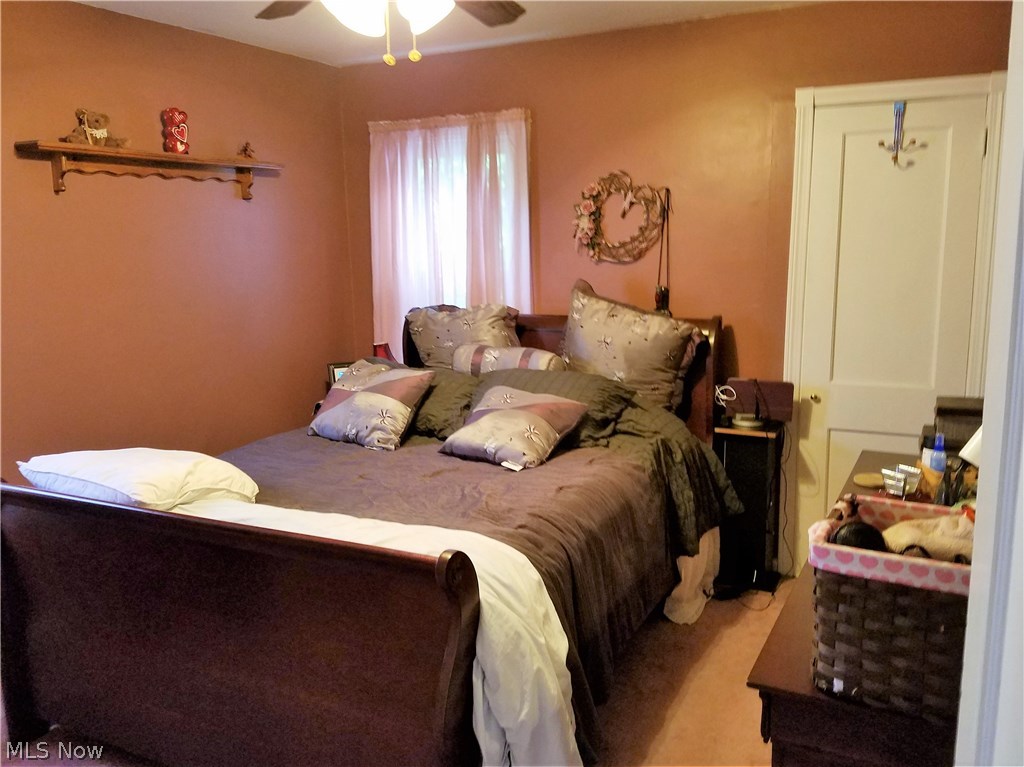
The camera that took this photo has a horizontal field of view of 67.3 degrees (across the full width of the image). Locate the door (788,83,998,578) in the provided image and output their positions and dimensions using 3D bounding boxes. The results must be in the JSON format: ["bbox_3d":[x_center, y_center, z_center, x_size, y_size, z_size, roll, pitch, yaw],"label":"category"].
[{"bbox_3d":[1.515,-0.140,3.174,0.740,2.098,0.070,4,11,25],"label":"door"}]

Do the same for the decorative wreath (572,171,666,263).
[{"bbox_3d":[0.487,-0.752,3.505,0.440,0.414,0.080,4,11,25],"label":"decorative wreath"}]

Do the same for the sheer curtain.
[{"bbox_3d":[-0.313,-0.683,3.912,0.907,1.293,0.100,4,11,25],"label":"sheer curtain"}]

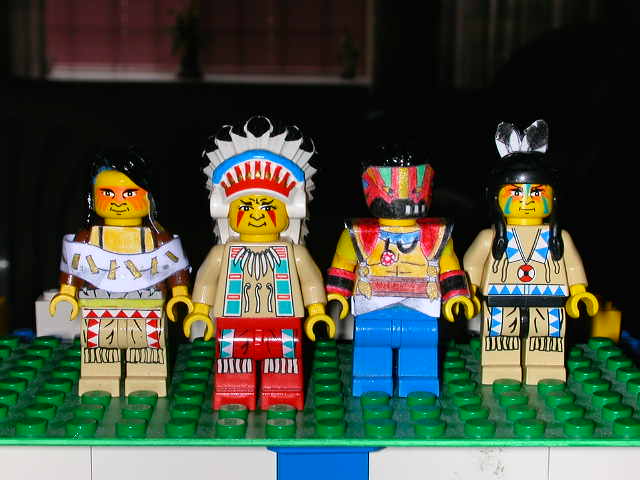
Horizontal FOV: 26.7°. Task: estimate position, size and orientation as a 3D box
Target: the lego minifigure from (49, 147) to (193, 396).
[{"bbox_3d":[-0.034,0.006,0.236,0.025,0.043,0.015,0,9,-1],"label":"lego minifigure"}]

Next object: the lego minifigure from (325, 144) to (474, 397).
[{"bbox_3d":[0.014,0.005,0.237,0.025,0.044,0.015,0,9,-1],"label":"lego minifigure"}]

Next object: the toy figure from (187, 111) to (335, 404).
[{"bbox_3d":[-0.010,0.004,0.229,0.025,0.049,0.017,0,9,-1],"label":"toy figure"}]

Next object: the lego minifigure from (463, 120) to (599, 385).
[{"bbox_3d":[0.038,0.002,0.245,0.025,0.048,0.015,0,9,-1],"label":"lego minifigure"}]

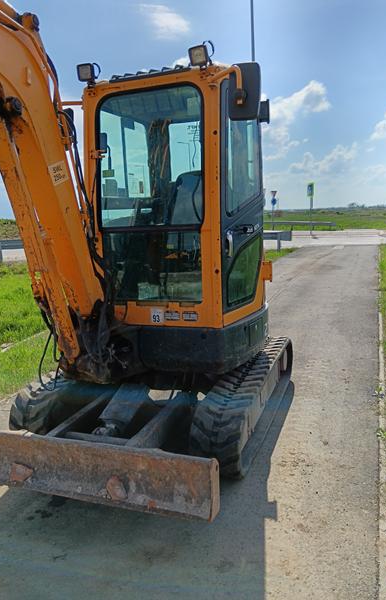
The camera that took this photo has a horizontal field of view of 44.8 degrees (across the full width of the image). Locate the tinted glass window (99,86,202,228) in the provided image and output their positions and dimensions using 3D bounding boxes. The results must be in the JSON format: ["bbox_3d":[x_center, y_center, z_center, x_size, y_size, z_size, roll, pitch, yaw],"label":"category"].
[{"bbox_3d":[-0.281,-0.913,3.050,0.752,0.853,0.040,1,11,21],"label":"tinted glass window"}]

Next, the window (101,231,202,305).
[{"bbox_3d":[-0.277,-0.225,3.185,0.729,0.483,0.040,1,11,21],"label":"window"}]

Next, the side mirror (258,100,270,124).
[{"bbox_3d":[0.553,-1.450,3.620,0.100,0.180,0.070,1,11,21],"label":"side mirror"}]

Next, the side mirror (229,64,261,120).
[{"bbox_3d":[0.295,-1.190,2.684,0.165,0.300,0.075,-1,10,7],"label":"side mirror"}]

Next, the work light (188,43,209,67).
[{"bbox_3d":[0.035,-1.432,2.752,0.110,0.120,0.080,1,28,21],"label":"work light"}]

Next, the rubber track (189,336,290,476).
[{"bbox_3d":[0.495,0.714,3.812,0.327,0.431,2.069,1,11,21],"label":"rubber track"}]

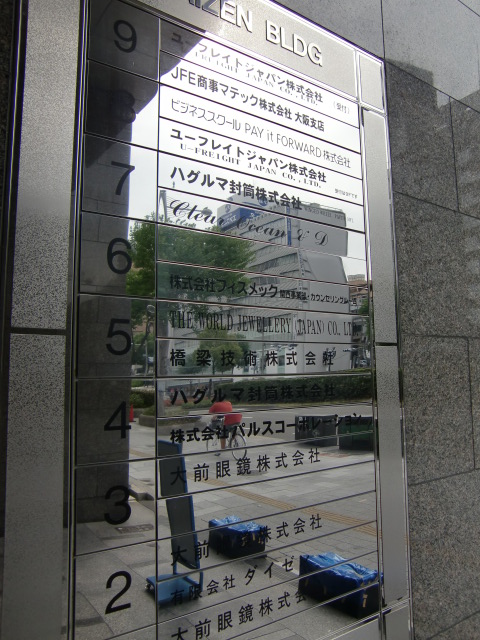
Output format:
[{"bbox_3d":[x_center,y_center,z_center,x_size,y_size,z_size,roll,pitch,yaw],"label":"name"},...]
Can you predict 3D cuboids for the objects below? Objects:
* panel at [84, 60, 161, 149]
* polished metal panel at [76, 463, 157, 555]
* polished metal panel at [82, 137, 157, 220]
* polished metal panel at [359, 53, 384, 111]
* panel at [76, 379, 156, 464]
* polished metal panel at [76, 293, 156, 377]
[{"bbox_3d":[-0.306,-0.552,1.351,0.203,0.199,0.020,3,-7,-36],"label":"panel"},{"bbox_3d":[-0.296,0.442,1.242,0.203,0.199,0.020,3,-7,-36],"label":"polished metal panel"},{"bbox_3d":[-0.305,-0.357,1.329,0.203,0.199,0.020,3,-7,-36],"label":"polished metal panel"},{"bbox_3d":[0.496,-0.900,1.975,0.142,0.195,0.020,3,-7,-36],"label":"polished metal panel"},{"bbox_3d":[-0.299,0.243,1.263,0.203,0.199,0.020,3,-7,-36],"label":"panel"},{"bbox_3d":[-0.301,0.044,1.285,0.203,0.199,0.020,3,-7,-36],"label":"polished metal panel"}]

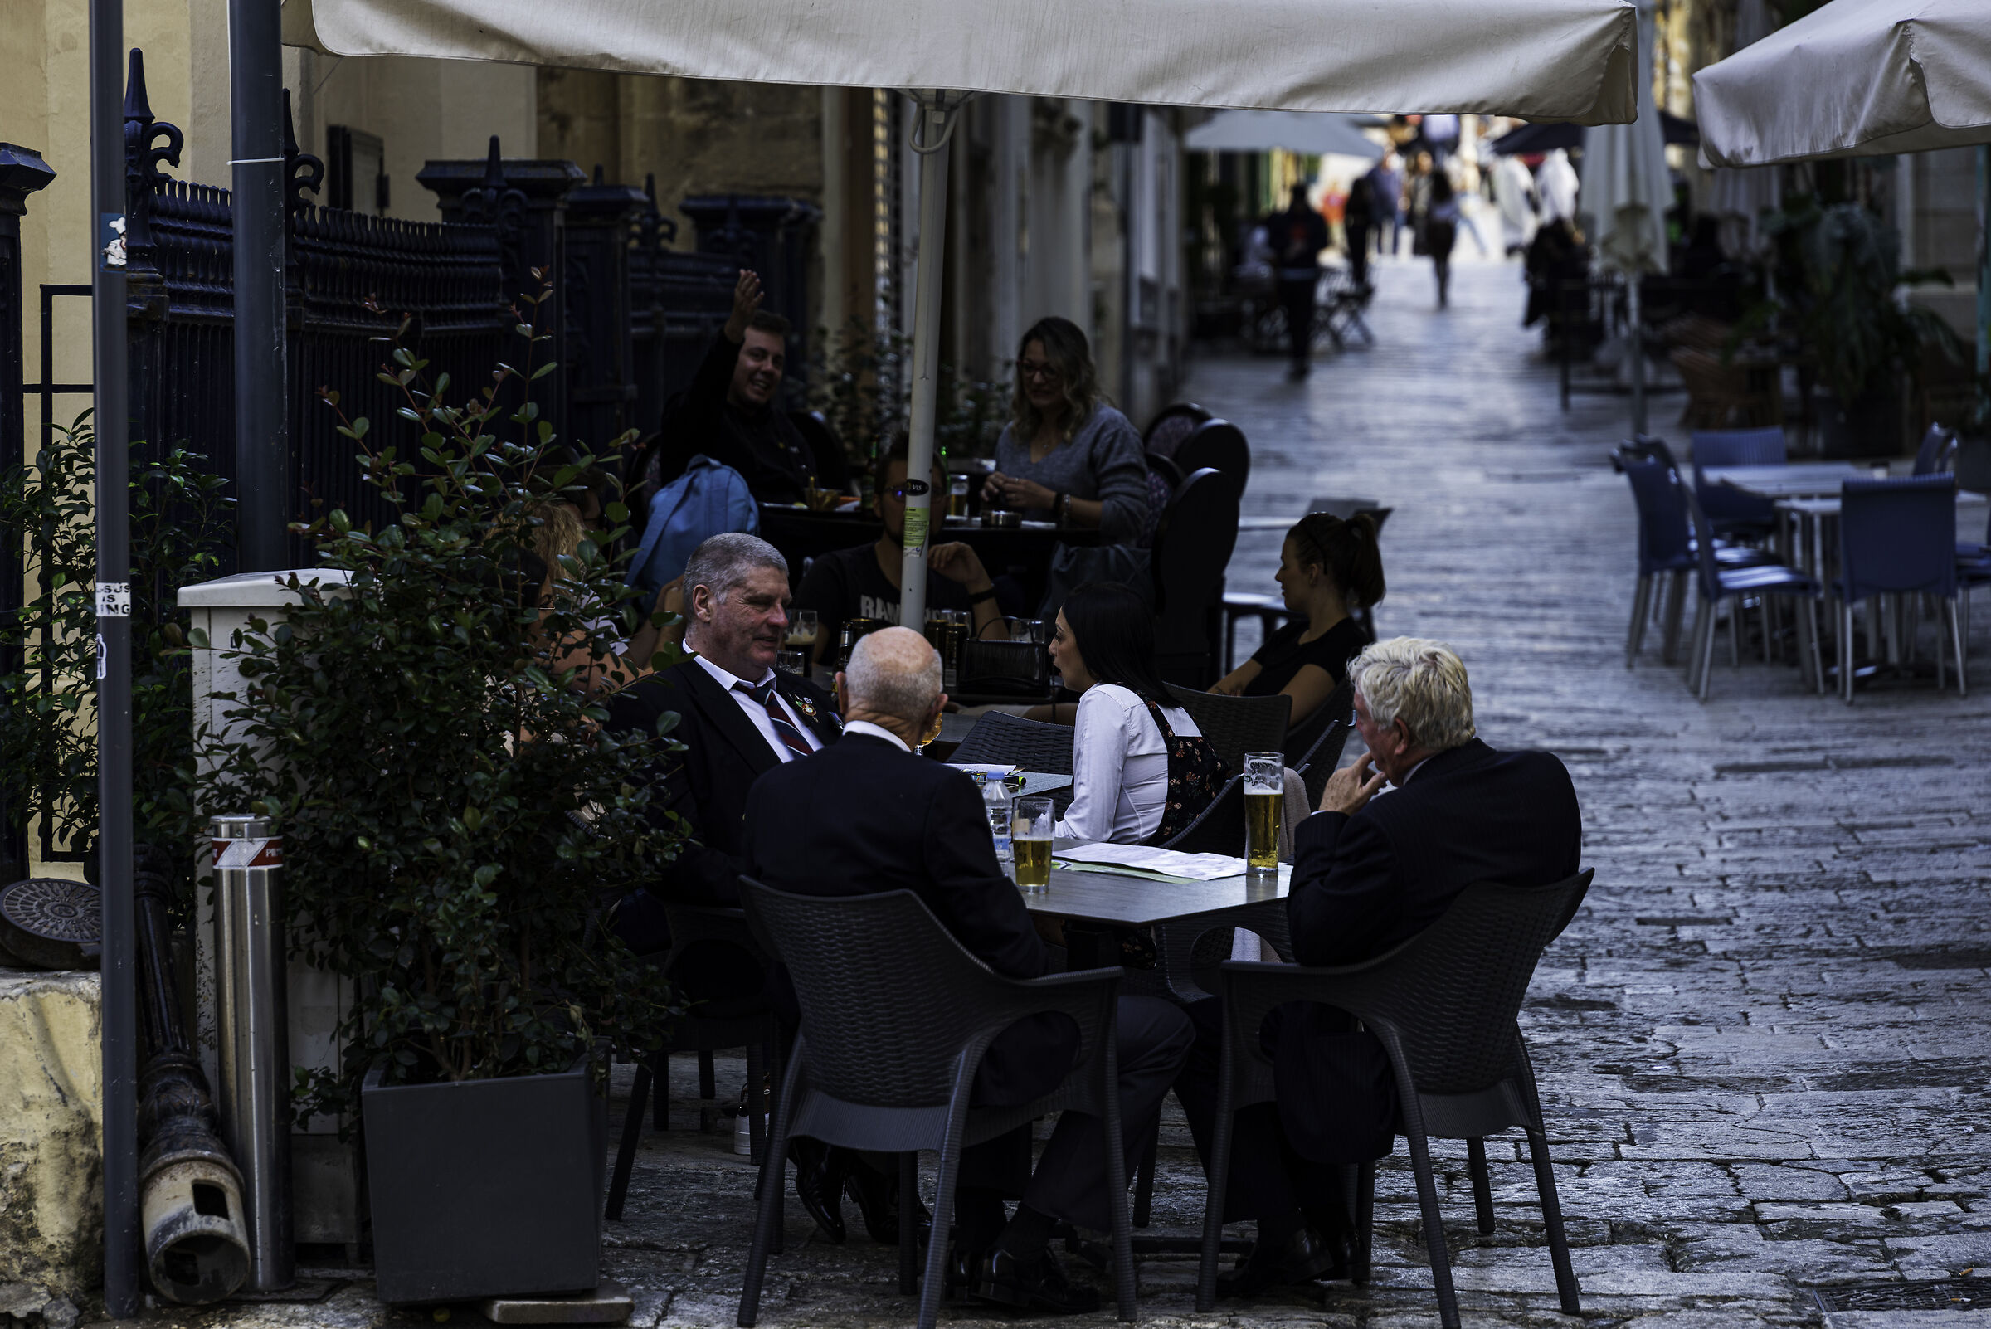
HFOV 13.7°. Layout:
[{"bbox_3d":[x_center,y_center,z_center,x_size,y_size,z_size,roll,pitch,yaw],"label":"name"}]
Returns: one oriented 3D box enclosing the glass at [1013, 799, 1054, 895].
[{"bbox_3d":[0.074,0.343,15.750,0.083,0.172,0.083,0,6,0],"label":"glass"}]

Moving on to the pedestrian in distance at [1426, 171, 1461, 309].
[{"bbox_3d":[5.617,-5.316,104.083,0.450,1.700,0.400,0,6,3],"label":"pedestrian in distance"}]

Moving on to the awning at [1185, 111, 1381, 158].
[{"bbox_3d":[2.782,-5.197,80.000,2.100,0.600,2.100,0,4,0],"label":"awning"}]

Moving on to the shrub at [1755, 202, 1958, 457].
[{"bbox_3d":[5.655,-2.228,54.600,1.350,1.700,1.250,0,4,0],"label":"shrub"}]

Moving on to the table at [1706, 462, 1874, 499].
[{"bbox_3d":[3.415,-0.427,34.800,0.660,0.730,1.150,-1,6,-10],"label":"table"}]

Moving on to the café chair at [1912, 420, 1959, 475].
[{"bbox_3d":[3.871,-0.587,36.041,0.540,0.830,0.480,-2,6,-17],"label":"café chair"}]

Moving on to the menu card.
[{"bbox_3d":[0.302,0.384,16.050,0.290,0.020,0.430,-5,7,-40],"label":"menu card"}]

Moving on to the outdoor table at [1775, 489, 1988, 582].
[{"bbox_3d":[3.518,-0.324,32.900,0.720,0.730,0.700,1,6,12],"label":"outdoor table"}]

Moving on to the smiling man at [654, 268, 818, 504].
[{"bbox_3d":[-0.649,-0.393,22.969,0.620,1.420,0.750,-2,6,-20],"label":"smiling man"}]

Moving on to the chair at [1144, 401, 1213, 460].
[{"bbox_3d":[0.410,-0.280,24.700,0.500,0.980,0.560,5,7,41],"label":"chair"}]

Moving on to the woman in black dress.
[{"bbox_3d":[0.616,0.253,20.100,0.740,1.260,0.480,-1,4,-21],"label":"woman in black dress"}]

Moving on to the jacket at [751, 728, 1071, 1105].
[{"bbox_3d":[-0.162,0.470,15.320,0.540,0.680,0.440,3,5,36],"label":"jacket"}]

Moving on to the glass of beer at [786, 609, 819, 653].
[{"bbox_3d":[-0.481,-0.052,20.600,0.086,0.165,0.086,0,6,0],"label":"glass of beer"}]

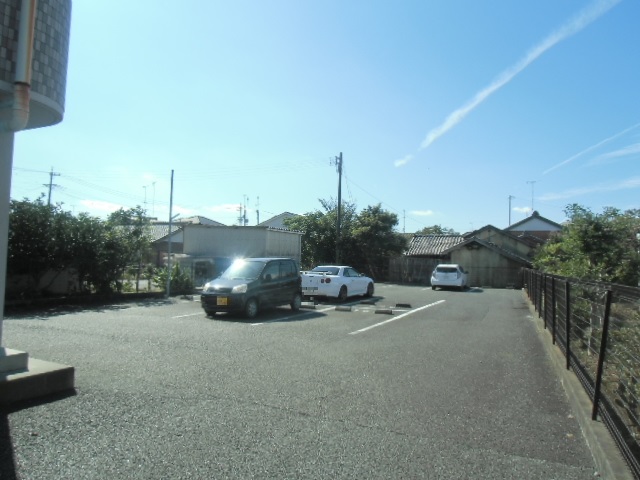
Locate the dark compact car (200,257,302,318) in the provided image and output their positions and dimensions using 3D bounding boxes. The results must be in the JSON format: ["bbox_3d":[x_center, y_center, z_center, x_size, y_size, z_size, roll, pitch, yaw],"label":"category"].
[{"bbox_3d":[-1.903,1.346,13.062,1.500,1.600,3.400,0,-2,26],"label":"dark compact car"}]

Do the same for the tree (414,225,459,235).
[{"bbox_3d":[13.066,1.120,49.911,4.900,5.700,4.500,2,-2,0],"label":"tree"}]

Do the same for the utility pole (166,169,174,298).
[{"bbox_3d":[-5.723,-0.233,16.960,0.140,4.850,0.140,2,-2,0],"label":"utility pole"}]

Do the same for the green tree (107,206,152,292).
[{"bbox_3d":[-7.374,0.383,17.216,1.850,3.350,1.850,2,-2,0],"label":"green tree"}]

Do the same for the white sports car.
[{"bbox_3d":[0.847,1.769,18.973,1.800,1.360,4.550,0,-3,29],"label":"white sports car"}]

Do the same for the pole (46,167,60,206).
[{"bbox_3d":[-33.393,-3.091,54.930,1.600,12.000,0.700,2,-2,0],"label":"pole"}]

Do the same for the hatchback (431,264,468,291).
[{"bbox_3d":[7.703,2.183,26.091,1.720,1.450,4.050,1,-2,23],"label":"hatchback"}]

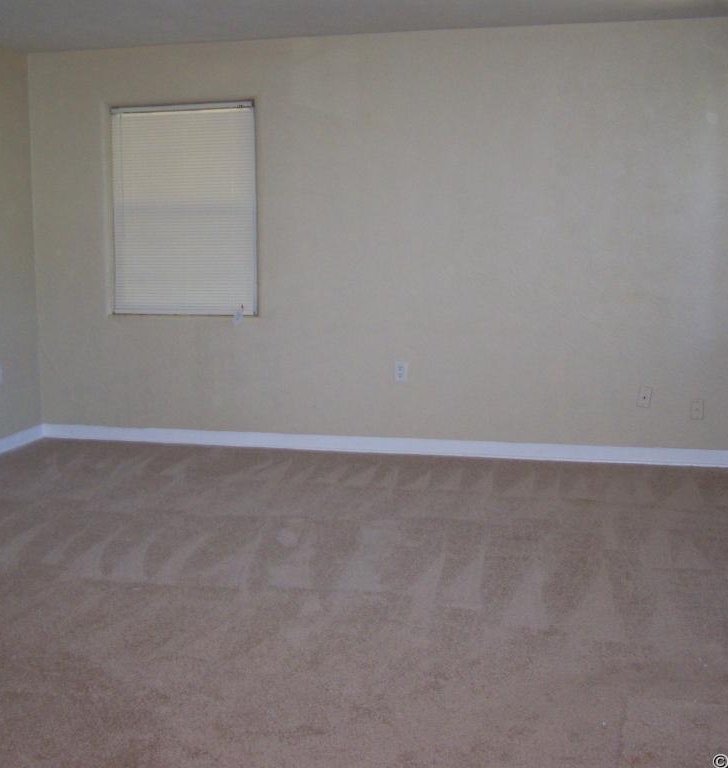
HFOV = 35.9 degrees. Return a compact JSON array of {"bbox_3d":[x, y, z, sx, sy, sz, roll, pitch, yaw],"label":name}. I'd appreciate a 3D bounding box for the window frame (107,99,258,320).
[{"bbox_3d":[-1.082,-1.040,6.760,0.951,1.259,0.100,2,9,15],"label":"window frame"}]

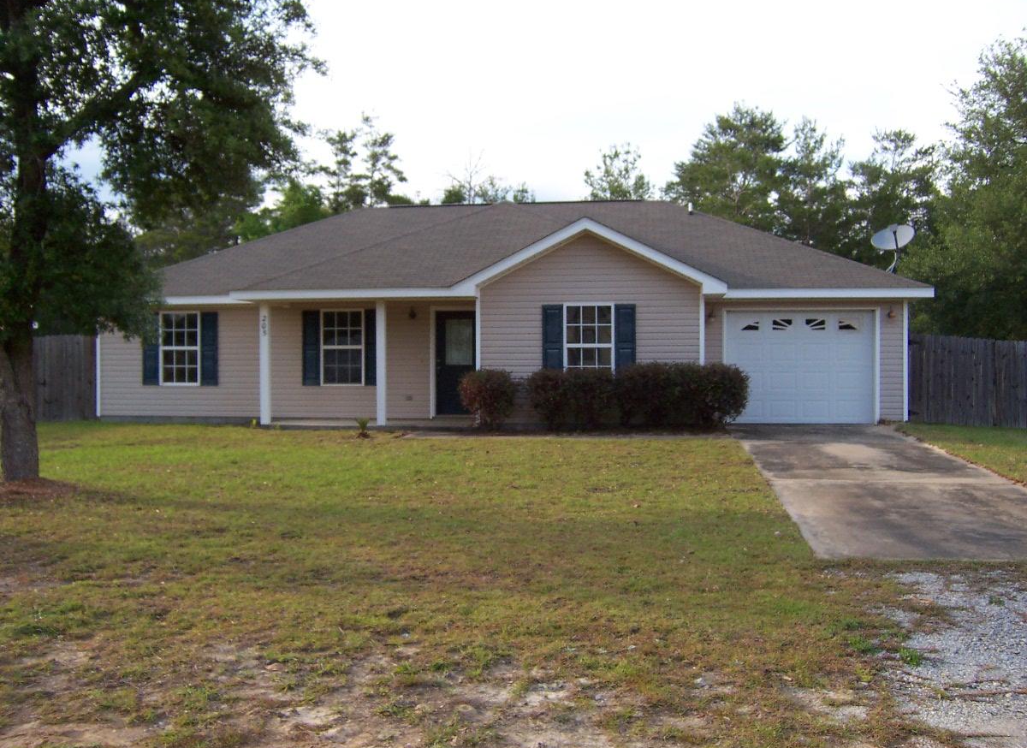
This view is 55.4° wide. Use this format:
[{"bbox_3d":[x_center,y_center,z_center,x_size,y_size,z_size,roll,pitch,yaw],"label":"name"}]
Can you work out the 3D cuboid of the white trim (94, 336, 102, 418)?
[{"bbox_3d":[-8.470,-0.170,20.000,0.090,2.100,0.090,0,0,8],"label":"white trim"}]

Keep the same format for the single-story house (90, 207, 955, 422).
[{"bbox_3d":[-0.140,-1.570,22.600,16.500,5.000,10.700,0,0,8],"label":"single-story house"}]

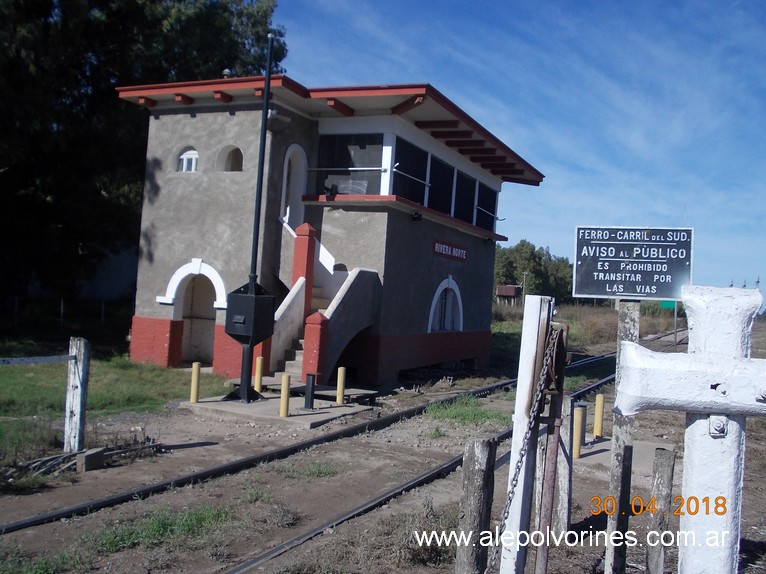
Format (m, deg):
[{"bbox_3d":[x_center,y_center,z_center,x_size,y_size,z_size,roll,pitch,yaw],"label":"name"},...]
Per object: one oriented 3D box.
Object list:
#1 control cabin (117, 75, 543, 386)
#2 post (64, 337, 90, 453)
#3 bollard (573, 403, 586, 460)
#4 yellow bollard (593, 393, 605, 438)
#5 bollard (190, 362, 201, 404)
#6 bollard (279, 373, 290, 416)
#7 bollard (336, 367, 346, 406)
[{"bbox_3d":[-0.516,-0.838,21.816,6.614,6.038,11.896,3,-1,22],"label":"control cabin"},{"bbox_3d":[-3.341,1.187,9.215,0.180,1.250,0.115,3,-1,22],"label":"post"},{"bbox_3d":[2.329,1.743,10.066,0.117,0.620,0.117,3,-1,22],"label":"bollard"},{"bbox_3d":[3.071,1.820,11.945,0.117,0.620,0.117,3,-1,22],"label":"yellow bollard"},{"bbox_3d":[-2.970,1.524,13.314,0.117,0.620,0.117,3,-1,0],"label":"bollard"},{"bbox_3d":[-1.431,1.587,12.342,0.117,0.620,0.117,3,-1,22],"label":"bollard"},{"bbox_3d":[-0.707,1.661,14.093,0.117,0.620,0.117,3,-1,22],"label":"bollard"}]

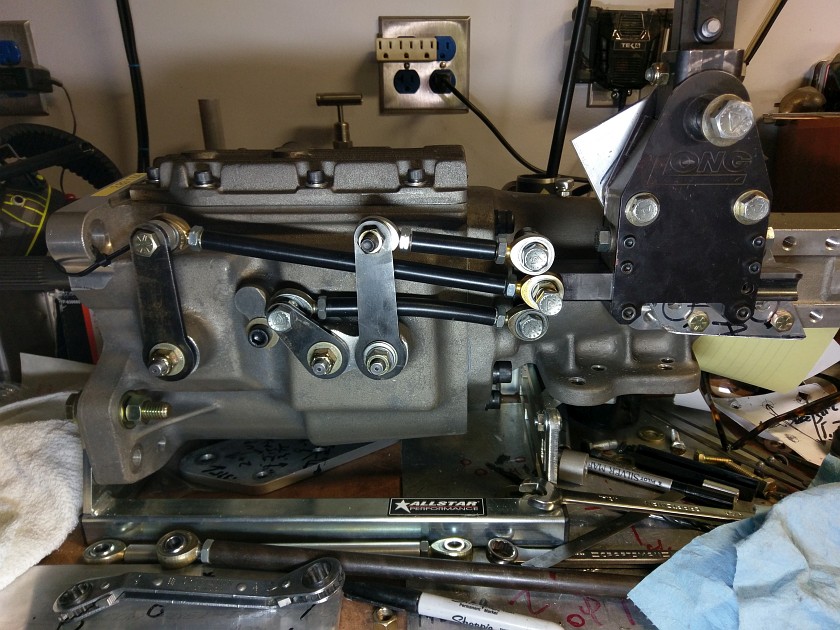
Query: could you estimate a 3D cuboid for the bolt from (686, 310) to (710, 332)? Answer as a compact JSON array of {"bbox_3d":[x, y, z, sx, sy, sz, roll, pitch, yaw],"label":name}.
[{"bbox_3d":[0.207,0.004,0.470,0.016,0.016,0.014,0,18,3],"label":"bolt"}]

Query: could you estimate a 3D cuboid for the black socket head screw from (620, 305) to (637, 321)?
[{"bbox_3d":[0.132,-0.002,0.398,0.009,0.009,0.007,1,17,3],"label":"black socket head screw"}]

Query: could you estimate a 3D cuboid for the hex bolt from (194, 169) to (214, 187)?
[{"bbox_3d":[-0.153,-0.097,0.447,0.013,0.011,0.013,0,17,0],"label":"hex bolt"}]

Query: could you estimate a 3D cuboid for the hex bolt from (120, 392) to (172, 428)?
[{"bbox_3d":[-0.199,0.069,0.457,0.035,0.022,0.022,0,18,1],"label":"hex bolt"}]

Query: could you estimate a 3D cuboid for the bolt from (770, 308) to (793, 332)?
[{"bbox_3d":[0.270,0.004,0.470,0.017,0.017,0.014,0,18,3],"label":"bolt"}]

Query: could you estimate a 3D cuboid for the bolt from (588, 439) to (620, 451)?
[{"bbox_3d":[0.173,0.121,0.591,0.030,0.009,0.009,-4,17,-12],"label":"bolt"}]

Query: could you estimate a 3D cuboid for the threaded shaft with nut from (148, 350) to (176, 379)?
[{"bbox_3d":[-0.176,0.034,0.432,0.017,0.017,0.018,0,18,3],"label":"threaded shaft with nut"}]

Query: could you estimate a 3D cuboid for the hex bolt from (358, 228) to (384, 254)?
[{"bbox_3d":[-0.031,-0.048,0.407,0.017,0.017,0.022,0,18,3],"label":"hex bolt"}]

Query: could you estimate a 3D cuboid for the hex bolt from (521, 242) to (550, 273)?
[{"bbox_3d":[0.072,-0.036,0.394,0.015,0.015,0.011,1,17,3],"label":"hex bolt"}]

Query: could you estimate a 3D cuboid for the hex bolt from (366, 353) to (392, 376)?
[{"bbox_3d":[-0.025,0.031,0.396,0.015,0.015,0.020,1,17,3],"label":"hex bolt"}]

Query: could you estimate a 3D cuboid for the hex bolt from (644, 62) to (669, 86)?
[{"bbox_3d":[0.149,-0.151,0.396,0.015,0.014,0.014,1,17,3],"label":"hex bolt"}]

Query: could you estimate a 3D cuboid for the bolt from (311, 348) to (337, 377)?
[{"bbox_3d":[-0.066,0.033,0.433,0.017,0.017,0.018,0,18,3],"label":"bolt"}]

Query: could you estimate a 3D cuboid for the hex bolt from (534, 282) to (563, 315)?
[{"bbox_3d":[0.080,-0.009,0.394,0.015,0.015,0.021,1,17,3],"label":"hex bolt"}]

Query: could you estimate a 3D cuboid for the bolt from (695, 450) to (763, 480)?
[{"bbox_3d":[0.241,0.119,0.494,0.009,0.009,0.050,-12,18,-41],"label":"bolt"}]

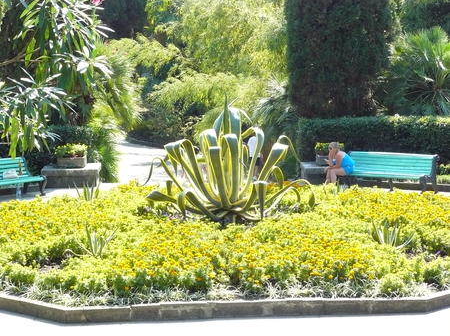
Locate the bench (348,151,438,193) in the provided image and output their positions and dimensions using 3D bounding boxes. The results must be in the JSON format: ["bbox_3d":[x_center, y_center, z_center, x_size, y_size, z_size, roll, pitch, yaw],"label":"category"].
[{"bbox_3d":[3.838,0.123,29.239,2.200,0.870,0.700,4,6,36],"label":"bench"}]

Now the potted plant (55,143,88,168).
[{"bbox_3d":[-3.758,-0.308,30.892,0.800,0.570,0.650,0,5,-4],"label":"potted plant"}]

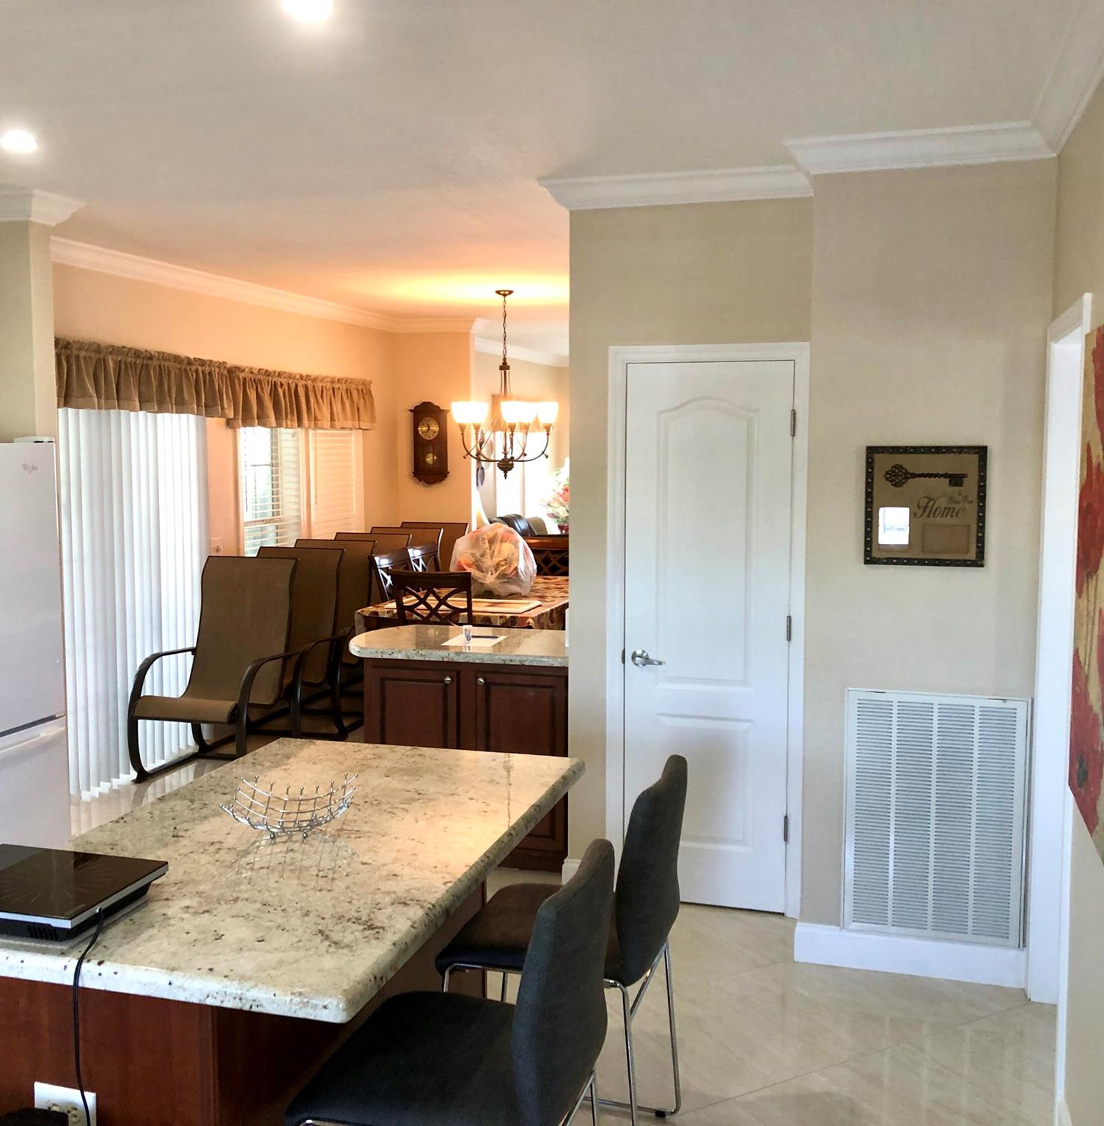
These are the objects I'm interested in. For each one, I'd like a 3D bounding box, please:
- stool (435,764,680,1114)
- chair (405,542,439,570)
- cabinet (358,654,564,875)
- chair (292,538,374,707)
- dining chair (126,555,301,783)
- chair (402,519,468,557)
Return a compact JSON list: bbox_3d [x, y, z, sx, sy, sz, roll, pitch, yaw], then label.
[{"bbox_3d":[0.038,0.983,3.007,0.500,0.990,0.470,1,6,16],"label":"stool"},{"bbox_3d":[-0.696,0.406,8.288,0.550,1.010,0.480,1,6,16],"label":"chair"},{"bbox_3d":[-0.256,0.805,5.228,0.914,0.870,0.610,1,6,16],"label":"cabinet"},{"bbox_3d":[-1.456,0.443,7.561,0.670,1.100,0.790,1,6,16],"label":"chair"},{"bbox_3d":[-1.751,0.561,6.424,0.650,1.110,0.730,2,6,19],"label":"dining chair"},{"bbox_3d":[-1.001,0.283,9.234,0.640,1.110,0.740,2,6,17],"label":"chair"}]

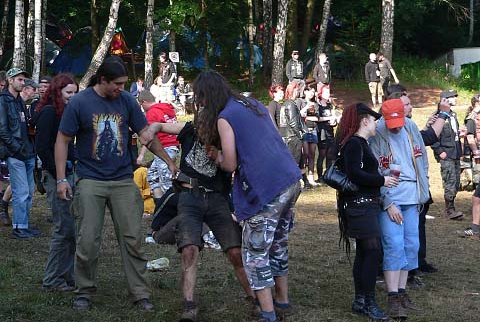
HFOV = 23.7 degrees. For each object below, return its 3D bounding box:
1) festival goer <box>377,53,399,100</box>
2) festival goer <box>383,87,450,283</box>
[{"bbox_3d":[4.568,-2.481,35.500,0.680,1.760,0.420,1,3,21],"label":"festival goer"},{"bbox_3d":[1.601,0.195,10.400,0.620,1.760,0.550,-1,3,-12],"label":"festival goer"}]

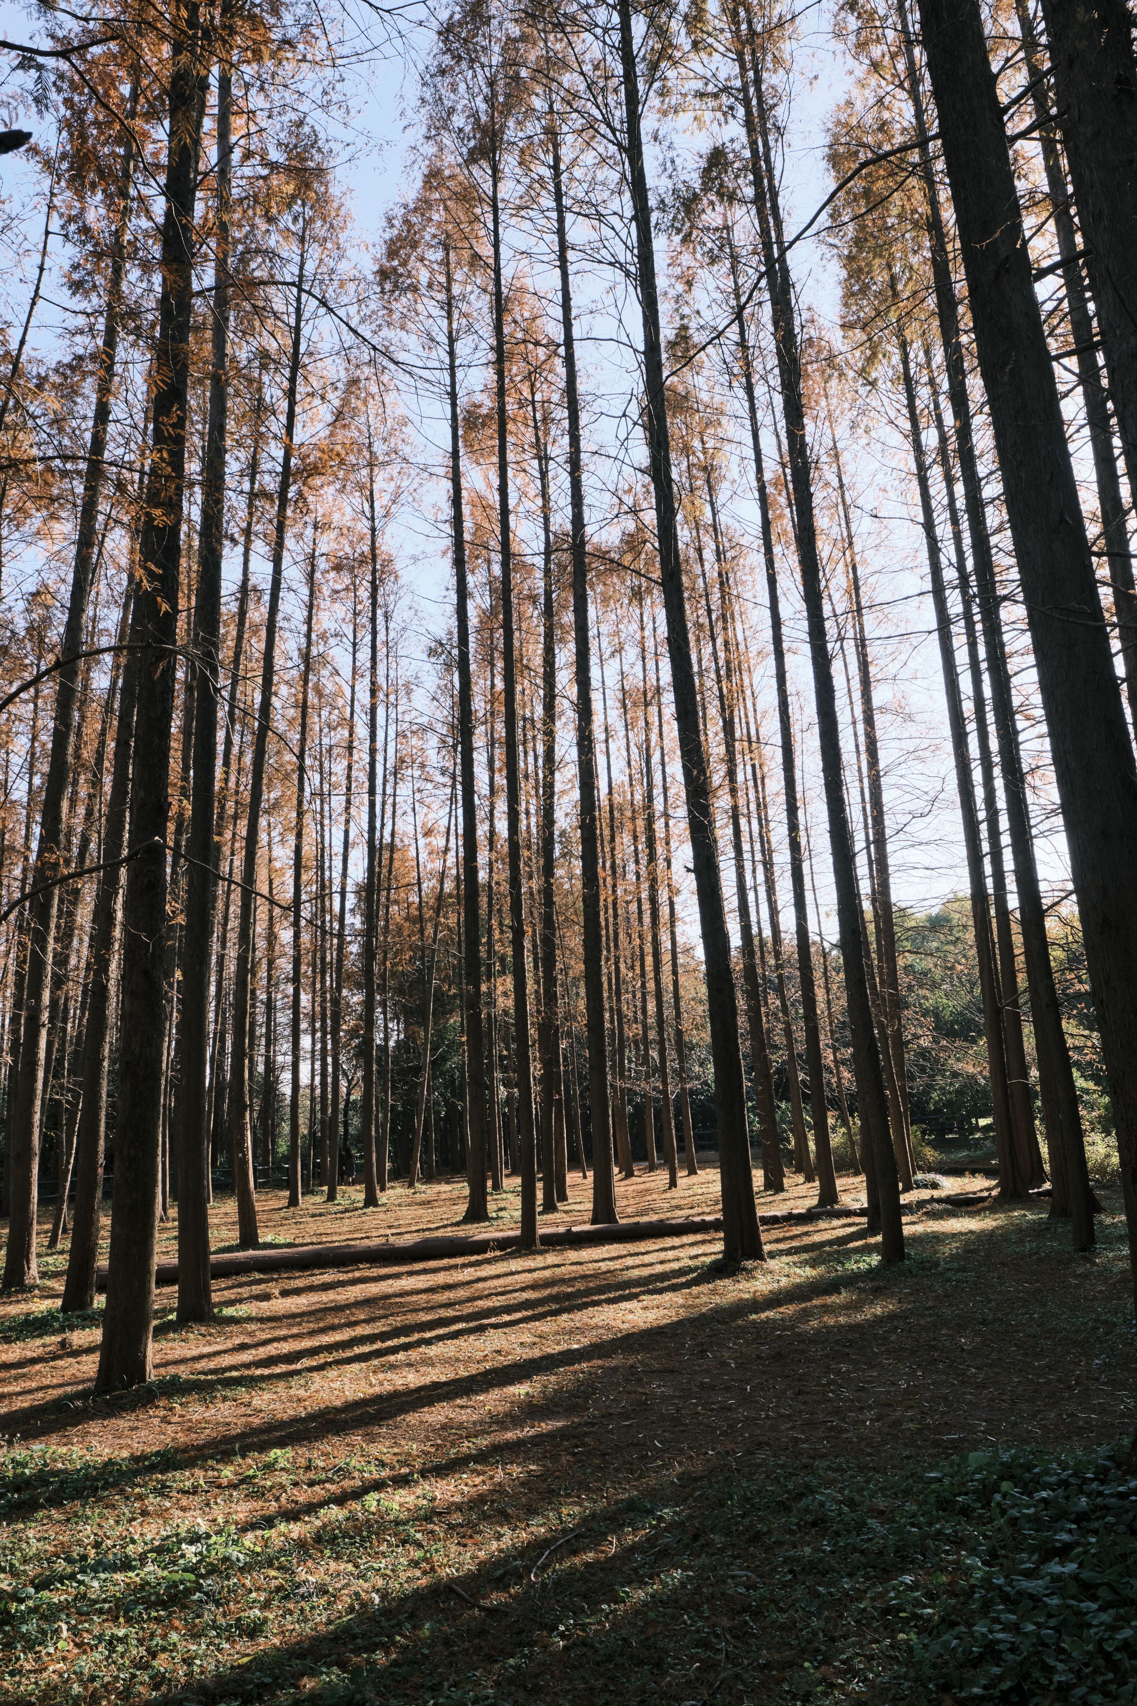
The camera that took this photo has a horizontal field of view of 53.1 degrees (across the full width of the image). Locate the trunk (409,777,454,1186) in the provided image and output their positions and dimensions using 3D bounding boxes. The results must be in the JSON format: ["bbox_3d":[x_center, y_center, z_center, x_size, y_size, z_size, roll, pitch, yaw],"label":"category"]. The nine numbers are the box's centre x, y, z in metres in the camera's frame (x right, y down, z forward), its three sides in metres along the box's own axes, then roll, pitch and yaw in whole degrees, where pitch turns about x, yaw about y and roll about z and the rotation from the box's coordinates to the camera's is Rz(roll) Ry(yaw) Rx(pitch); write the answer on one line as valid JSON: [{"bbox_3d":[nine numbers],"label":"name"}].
[{"bbox_3d":[-5.198,4.506,43.876,0.340,15.820,0.340,6,-16,-6],"label":"trunk"}]

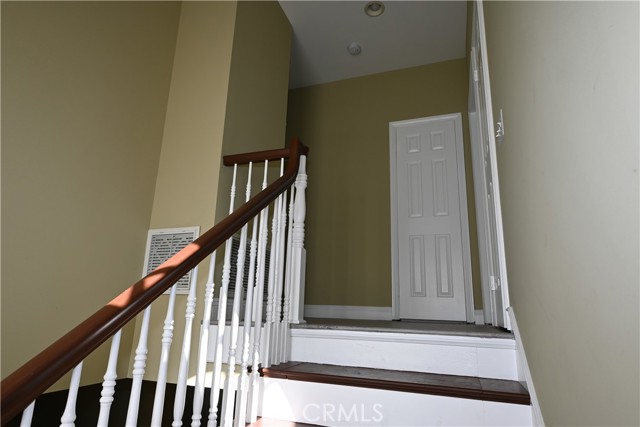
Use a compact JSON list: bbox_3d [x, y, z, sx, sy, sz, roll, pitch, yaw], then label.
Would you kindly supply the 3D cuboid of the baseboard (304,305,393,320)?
[{"bbox_3d":[0.261,1.010,3.812,0.952,0.129,0.016,-3,-15,20],"label":"baseboard"}]

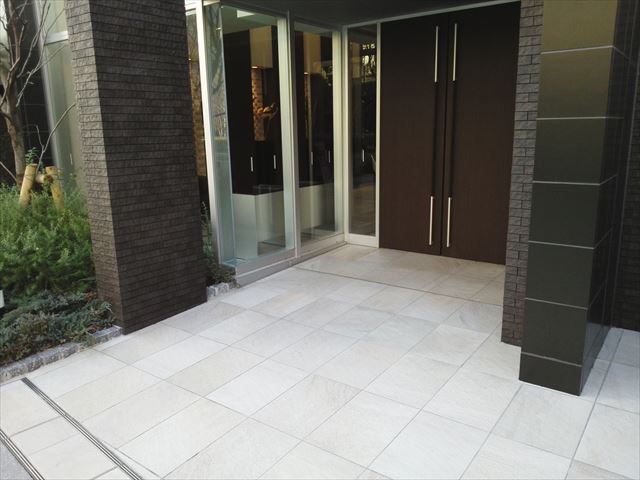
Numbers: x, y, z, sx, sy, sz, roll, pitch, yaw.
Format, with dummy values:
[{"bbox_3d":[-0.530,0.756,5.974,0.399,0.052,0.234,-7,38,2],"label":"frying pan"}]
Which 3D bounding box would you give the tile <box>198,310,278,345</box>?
[{"bbox_3d":[-0.664,0.726,4.140,0.393,0.024,0.605,8,17,35],"label":"tile"}]

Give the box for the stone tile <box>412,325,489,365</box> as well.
[{"bbox_3d":[0.973,0.781,3.735,0.400,0.020,0.600,8,17,36],"label":"stone tile"}]

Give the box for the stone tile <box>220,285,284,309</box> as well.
[{"bbox_3d":[-0.644,0.560,4.905,0.400,0.020,0.600,8,17,35],"label":"stone tile"}]

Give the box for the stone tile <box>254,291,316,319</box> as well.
[{"bbox_3d":[-0.321,0.605,4.674,0.400,0.020,0.600,8,17,35],"label":"stone tile"}]

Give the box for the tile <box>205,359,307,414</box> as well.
[{"bbox_3d":[-0.389,0.956,3.258,0.400,0.020,0.600,8,17,36],"label":"tile"}]

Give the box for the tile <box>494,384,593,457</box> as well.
[{"bbox_3d":[1.258,1.000,2.797,0.400,0.020,0.600,8,17,36],"label":"tile"}]

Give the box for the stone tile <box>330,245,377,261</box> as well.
[{"bbox_3d":[0.425,0.162,6.344,0.400,0.020,0.600,8,17,36],"label":"stone tile"}]

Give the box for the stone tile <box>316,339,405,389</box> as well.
[{"bbox_3d":[0.289,0.859,3.458,0.393,0.024,0.605,8,17,35],"label":"stone tile"}]

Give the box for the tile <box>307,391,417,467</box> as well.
[{"bbox_3d":[0.251,1.030,2.758,0.393,0.024,0.605,8,17,35],"label":"tile"}]

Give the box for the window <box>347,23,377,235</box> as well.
[{"bbox_3d":[0.543,-1.313,6.330,0.410,2.570,0.050,8,17,35],"label":"window"}]

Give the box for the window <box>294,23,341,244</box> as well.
[{"bbox_3d":[0.003,-1.246,6.034,0.048,2.507,0.921,8,17,35],"label":"window"}]

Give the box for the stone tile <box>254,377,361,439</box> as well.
[{"bbox_3d":[-0.067,1.000,3.025,0.400,0.020,0.600,8,17,36],"label":"stone tile"}]

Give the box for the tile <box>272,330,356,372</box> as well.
[{"bbox_3d":[-0.034,0.824,3.735,0.400,0.020,0.600,8,17,35],"label":"tile"}]

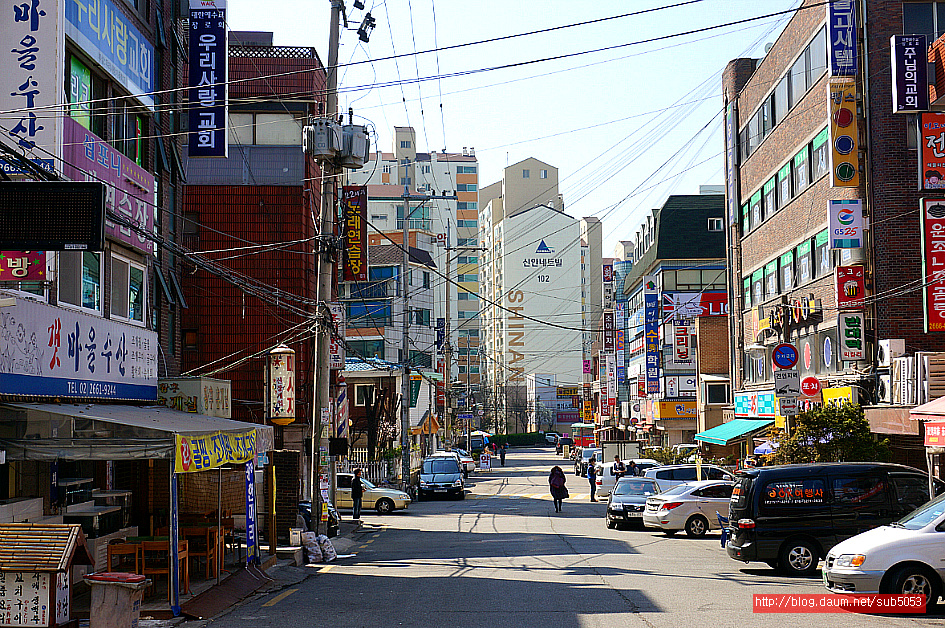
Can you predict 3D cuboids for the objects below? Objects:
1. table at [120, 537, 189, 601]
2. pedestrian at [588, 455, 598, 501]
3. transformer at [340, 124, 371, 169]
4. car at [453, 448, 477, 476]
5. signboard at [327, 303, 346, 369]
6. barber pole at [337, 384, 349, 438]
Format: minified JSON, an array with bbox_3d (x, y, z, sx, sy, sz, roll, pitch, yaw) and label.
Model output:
[{"bbox_3d":[-4.462,3.510,18.000,0.920,0.730,0.750,-1,-5,0],"label":"table"},{"bbox_3d":[4.513,6.130,48.076,0.380,1.720,0.500,-1,-4,2],"label":"pedestrian"},{"bbox_3d":[-2.889,-4.093,31.588,0.720,1.060,0.700,-1,-4,0],"label":"transformer"},{"bbox_3d":[-1.198,8.505,72.578,1.760,1.460,4.500,-2,-4,13],"label":"car"},{"bbox_3d":[-3.660,0.591,34.500,0.540,1.800,0.220,-1,-5,2],"label":"signboard"},{"bbox_3d":[-3.632,2.682,35.903,0.350,1.660,0.350,-1,-4,0],"label":"barber pole"}]

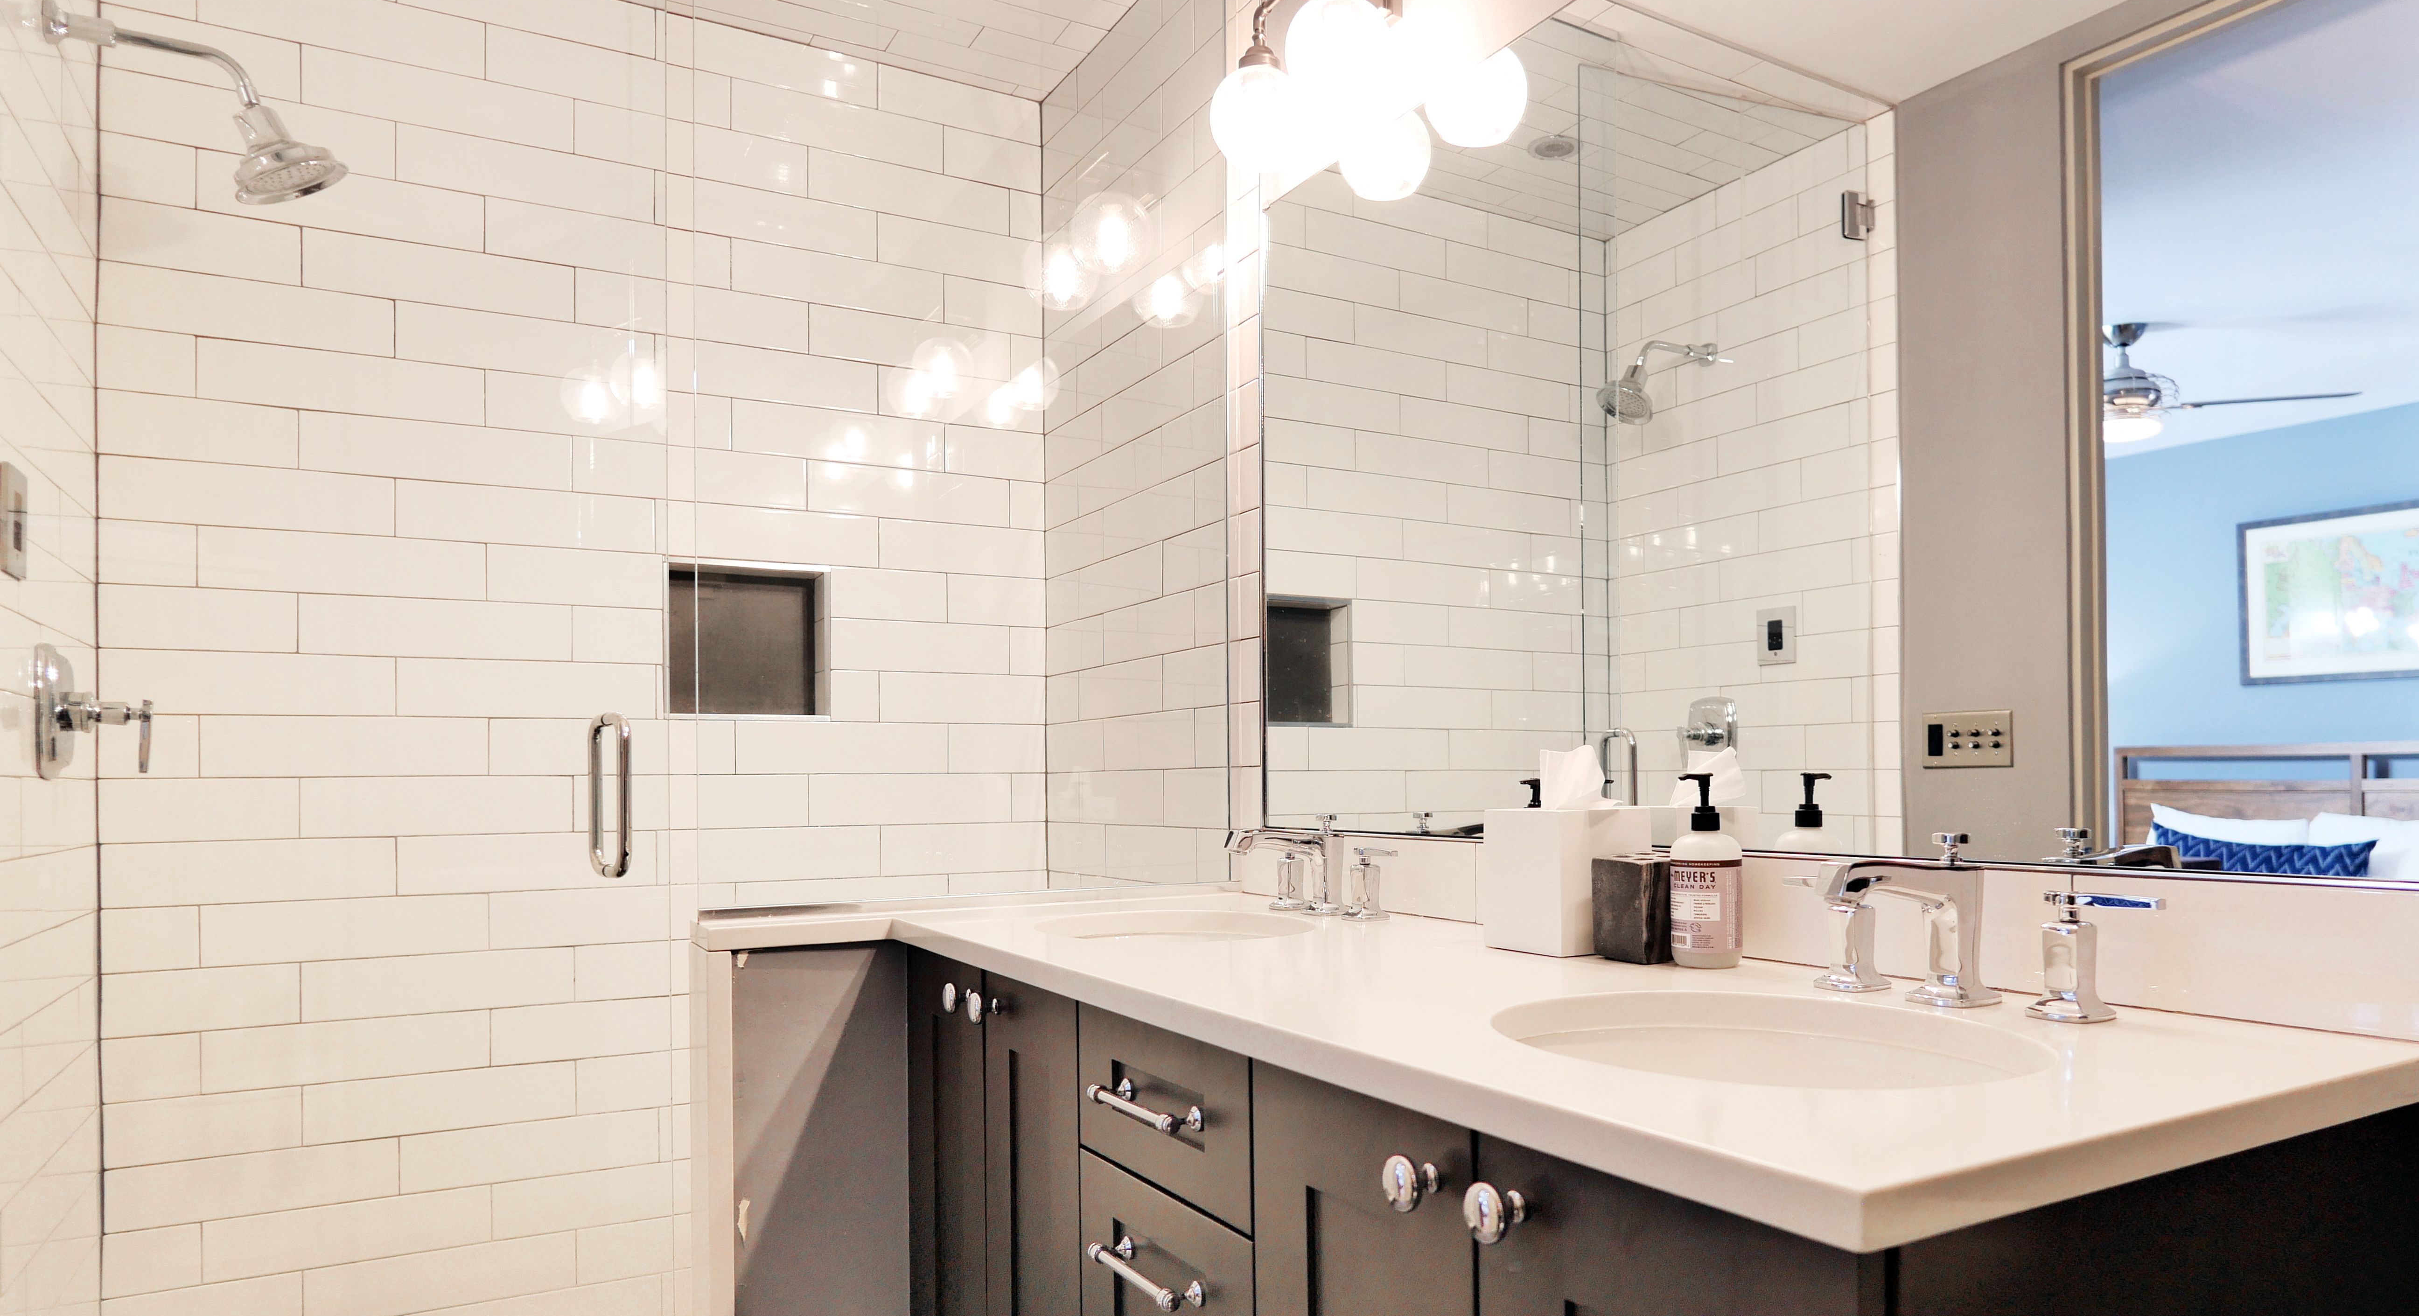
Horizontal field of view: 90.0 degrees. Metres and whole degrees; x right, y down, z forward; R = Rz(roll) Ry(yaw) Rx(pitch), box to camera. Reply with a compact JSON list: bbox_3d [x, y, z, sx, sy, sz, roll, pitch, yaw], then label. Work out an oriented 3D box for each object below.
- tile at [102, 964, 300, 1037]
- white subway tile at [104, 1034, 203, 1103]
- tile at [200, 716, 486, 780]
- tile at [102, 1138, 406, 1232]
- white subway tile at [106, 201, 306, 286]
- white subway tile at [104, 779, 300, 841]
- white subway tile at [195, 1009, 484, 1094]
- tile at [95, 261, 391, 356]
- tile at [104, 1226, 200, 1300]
[{"bbox_3d":[-1.643,0.558,1.980,0.259,0.102,0.010,1,-3,-25],"label":"tile"},{"bbox_3d":[-1.701,0.657,1.945,0.126,0.101,0.010,1,-3,-25],"label":"white subway tile"},{"bbox_3d":[-1.462,0.152,2.061,0.406,0.101,0.010,1,-3,-25],"label":"tile"},{"bbox_3d":[-1.576,0.868,2.001,0.397,0.101,0.010,1,-3,-25],"label":"tile"},{"bbox_3d":[-1.650,-0.679,1.981,0.262,0.101,0.010,1,-3,-25],"label":"white subway tile"},{"bbox_3d":[-1.645,0.249,1.982,0.257,0.102,0.010,1,-3,-25],"label":"white subway tile"},{"bbox_3d":[-1.463,0.668,2.064,0.407,0.102,0.010,1,-3,-25],"label":"white subway tile"},{"bbox_3d":[-1.587,-0.574,2.009,0.397,0.101,0.010,1,-3,-25],"label":"tile"},{"bbox_3d":[-1.701,0.969,1.950,0.120,0.102,0.010,1,-3,-25],"label":"tile"}]

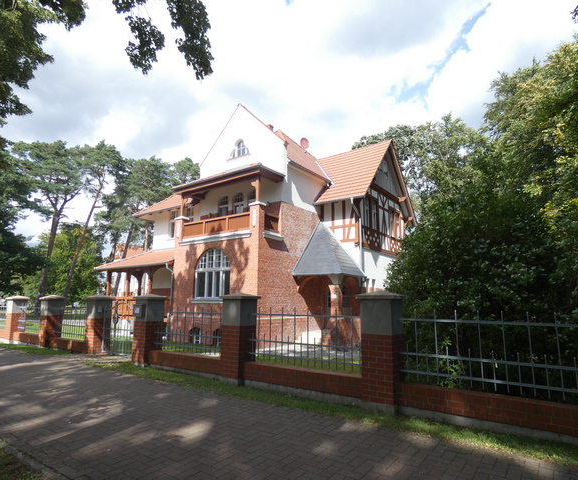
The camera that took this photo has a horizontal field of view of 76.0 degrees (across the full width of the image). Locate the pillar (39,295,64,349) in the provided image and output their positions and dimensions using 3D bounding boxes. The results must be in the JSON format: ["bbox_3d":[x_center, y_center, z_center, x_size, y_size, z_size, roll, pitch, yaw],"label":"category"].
[{"bbox_3d":[-8.113,2.752,12.640,0.600,1.738,0.600,-6,-11,35],"label":"pillar"}]

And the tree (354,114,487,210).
[{"bbox_3d":[10.476,-1.921,28.696,9.800,16.774,9.800,-3,-10,20],"label":"tree"}]

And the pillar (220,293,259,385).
[{"bbox_3d":[-1.038,1.972,7.562,0.600,1.758,0.600,-6,-11,35],"label":"pillar"}]

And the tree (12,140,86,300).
[{"bbox_3d":[-24.542,-1.407,36.686,6.800,17.943,6.800,7,-11,-34],"label":"tree"}]

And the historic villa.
[{"bbox_3d":[-1.897,-0.440,22.652,15.720,11.760,12.480,-6,-11,36],"label":"historic villa"}]

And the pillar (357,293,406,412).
[{"bbox_3d":[1.458,1.688,5.772,0.600,1.748,0.600,-6,-11,35],"label":"pillar"}]

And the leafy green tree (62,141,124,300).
[{"bbox_3d":[-20.389,-1.426,37.199,6.000,18.195,6.000,5,-11,-29],"label":"leafy green tree"}]

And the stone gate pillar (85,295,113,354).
[{"bbox_3d":[-5.617,2.443,10.854,0.600,1.678,0.600,-6,-11,35],"label":"stone gate pillar"}]

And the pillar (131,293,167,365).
[{"bbox_3d":[-3.566,2.249,9.377,0.600,1.748,0.600,-6,-11,35],"label":"pillar"}]

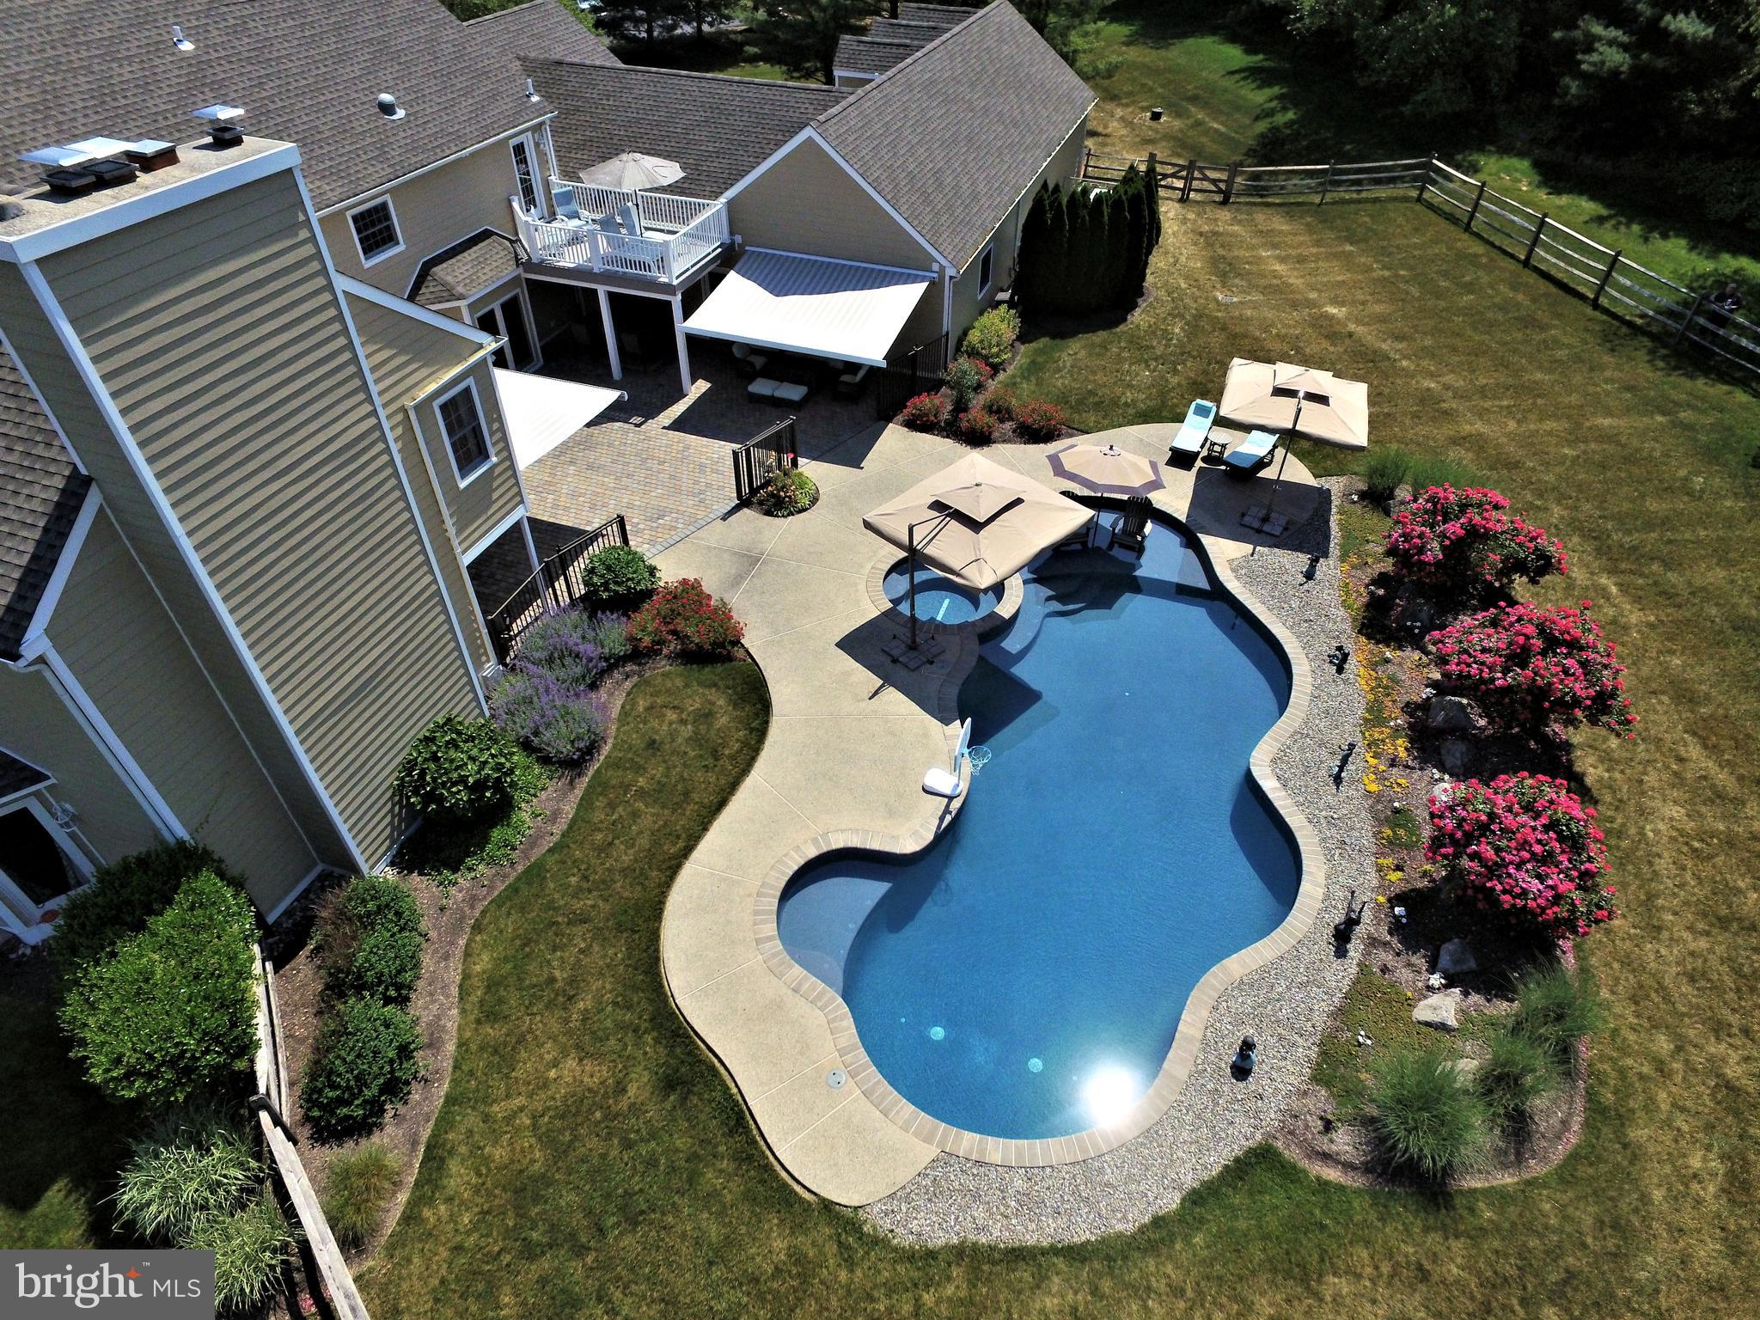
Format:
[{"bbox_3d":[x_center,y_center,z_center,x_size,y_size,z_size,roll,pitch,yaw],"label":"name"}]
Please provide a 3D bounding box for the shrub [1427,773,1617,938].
[{"bbox_3d":[8.968,2.797,14.355,2.400,1.750,2.500,14,44,14],"label":"shrub"}]

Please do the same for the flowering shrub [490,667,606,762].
[{"bbox_3d":[-5.372,0.914,16.588,1.800,1.120,1.850,1,42,0],"label":"flowering shrub"}]

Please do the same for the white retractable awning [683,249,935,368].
[{"bbox_3d":[-1.697,-8.696,24.722,5.200,0.650,3.800,14,44,14],"label":"white retractable awning"}]

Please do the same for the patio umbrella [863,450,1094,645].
[{"bbox_3d":[1.632,-1.944,18.793,3.300,2.780,2.950,-32,51,-31],"label":"patio umbrella"}]

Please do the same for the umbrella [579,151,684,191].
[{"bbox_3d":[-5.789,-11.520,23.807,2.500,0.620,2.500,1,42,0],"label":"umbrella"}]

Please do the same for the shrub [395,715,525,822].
[{"bbox_3d":[-6.350,1.756,15.572,1.850,1.500,1.850,0,42,0],"label":"shrub"}]

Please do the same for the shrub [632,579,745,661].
[{"bbox_3d":[-3.510,-0.774,18.517,2.050,1.120,1.800,1,42,0],"label":"shrub"}]

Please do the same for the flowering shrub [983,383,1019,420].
[{"bbox_3d":[2.991,-6.304,25.090,0.950,0.880,0.950,0,42,0],"label":"flowering shrub"}]

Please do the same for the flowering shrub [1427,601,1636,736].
[{"bbox_3d":[10.800,0.170,17.000,3.000,1.800,2.600,22,46,22],"label":"flowering shrub"}]

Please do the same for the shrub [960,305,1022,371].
[{"bbox_3d":[2.899,-8.444,26.650,1.570,1.550,1.600,1,42,0],"label":"shrub"}]

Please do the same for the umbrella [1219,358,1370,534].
[{"bbox_3d":[8.841,-4.928,22.200,2.950,2.750,3.550,14,44,14],"label":"umbrella"}]

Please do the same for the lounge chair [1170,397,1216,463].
[{"bbox_3d":[7.442,-5.409,24.184,0.680,0.740,1.850,16,44,17],"label":"lounge chair"}]

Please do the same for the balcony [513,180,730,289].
[{"bbox_3d":[-6.822,-10.953,25.801,5.100,1.070,3.150,14,44,14],"label":"balcony"}]

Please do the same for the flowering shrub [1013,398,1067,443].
[{"bbox_3d":[3.773,-5.623,23.975,1.280,0.950,1.250,1,42,0],"label":"flowering shrub"}]

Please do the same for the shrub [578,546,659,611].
[{"bbox_3d":[-5.031,-1.597,19.566,1.520,1.150,1.500,0,42,0],"label":"shrub"}]

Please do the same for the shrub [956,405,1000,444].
[{"bbox_3d":[2.334,-5.583,24.169,1.040,0.900,1.000,1,42,0],"label":"shrub"}]

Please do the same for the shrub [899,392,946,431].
[{"bbox_3d":[1.039,-6.032,24.655,1.170,0.900,1.100,1,42,0],"label":"shrub"}]

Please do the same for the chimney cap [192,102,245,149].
[{"bbox_3d":[-7.030,-5.730,10.880,0.410,0.380,0.340,14,44,14],"label":"chimney cap"}]

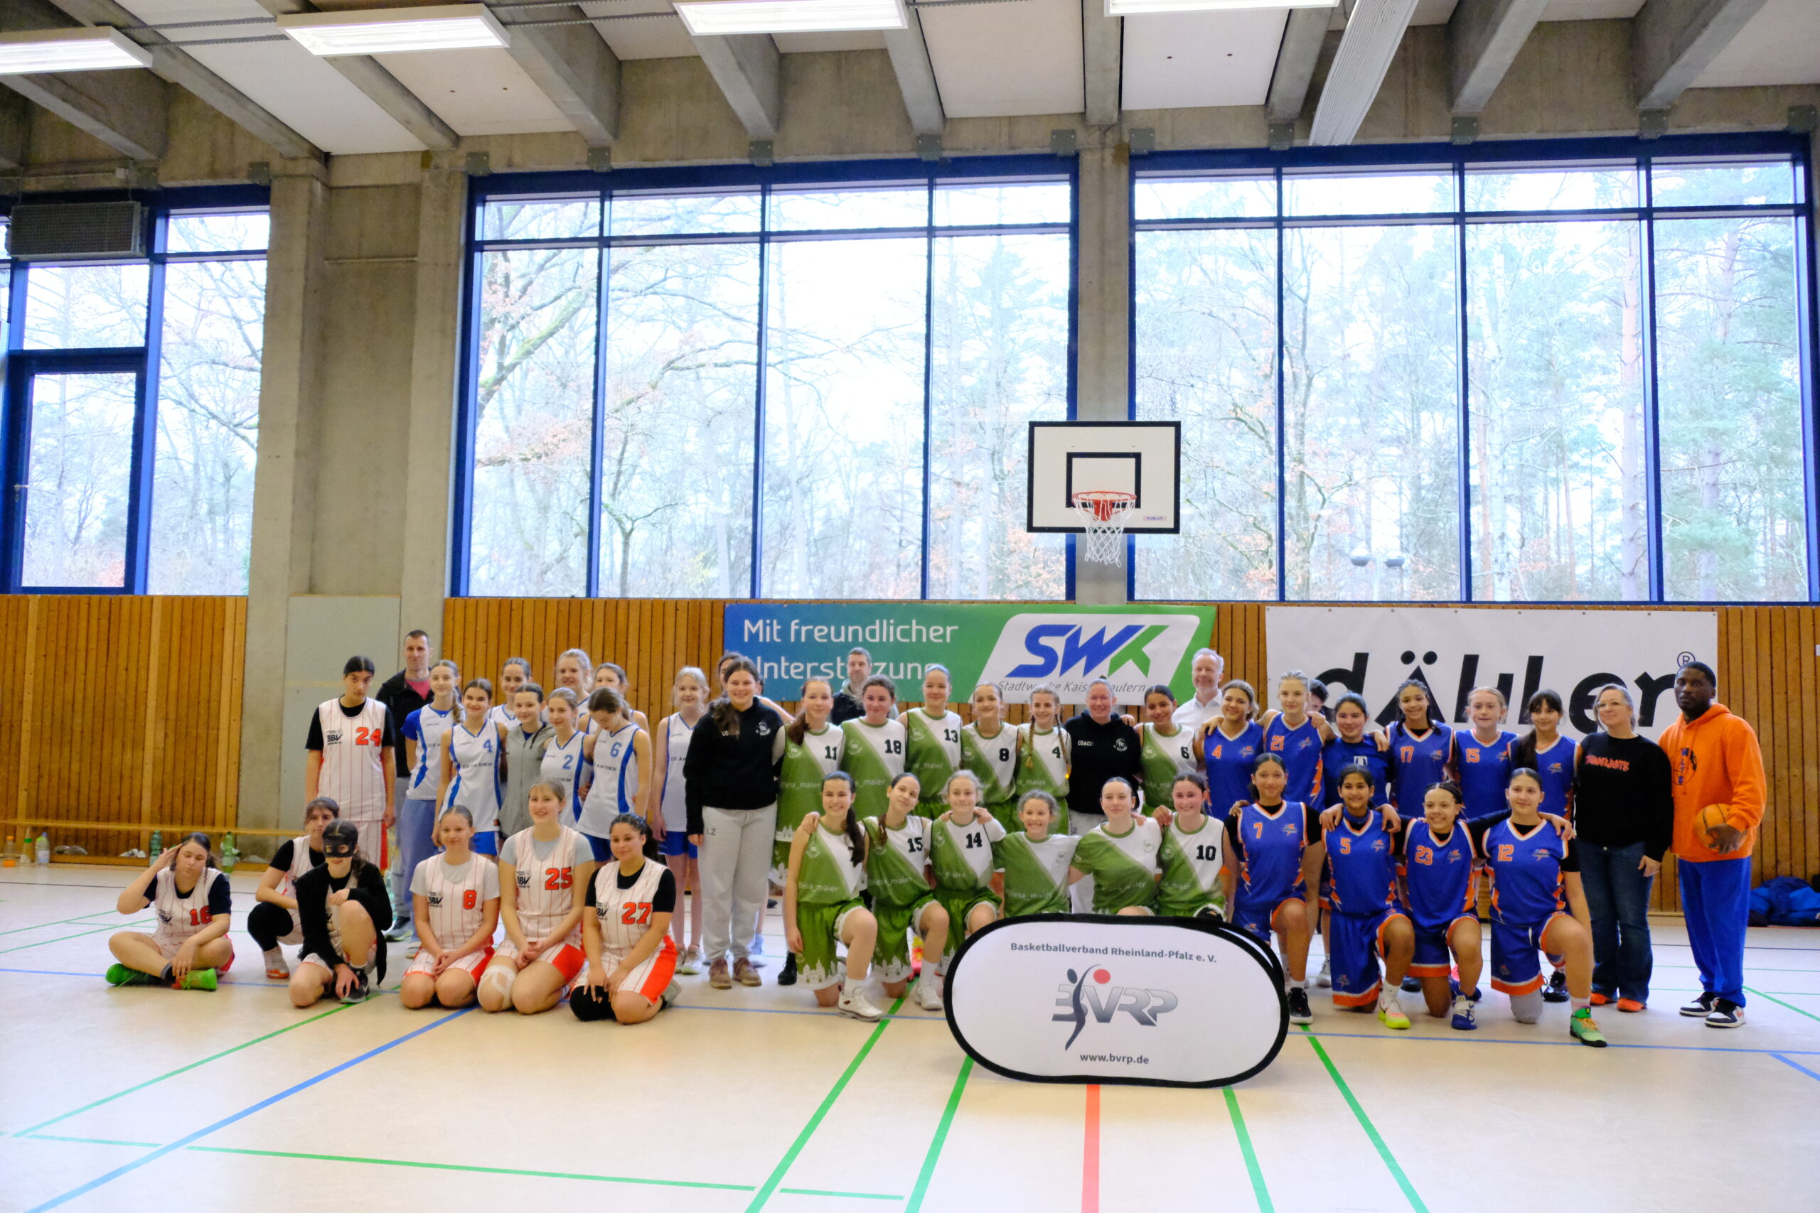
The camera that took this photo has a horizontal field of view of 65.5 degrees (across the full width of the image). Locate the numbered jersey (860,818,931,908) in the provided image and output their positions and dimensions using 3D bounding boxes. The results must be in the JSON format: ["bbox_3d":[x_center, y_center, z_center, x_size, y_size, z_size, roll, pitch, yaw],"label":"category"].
[{"bbox_3d":[-0.063,1.318,7.329,0.370,0.510,0.260,1,-4,1],"label":"numbered jersey"}]

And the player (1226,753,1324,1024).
[{"bbox_3d":[1.806,1.379,7.121,0.500,1.270,0.780,0,-4,14],"label":"player"}]

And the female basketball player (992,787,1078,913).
[{"bbox_3d":[0.648,1.468,7.293,0.500,1.080,0.680,1,-4,5],"label":"female basketball player"}]

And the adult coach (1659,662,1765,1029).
[{"bbox_3d":[4.020,1.165,7.103,0.480,1.782,0.370,-3,-6,43],"label":"adult coach"}]

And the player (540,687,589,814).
[{"bbox_3d":[-1.899,1.229,7.764,0.420,1.575,0.280,1,-5,-2],"label":"player"}]

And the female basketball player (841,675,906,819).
[{"bbox_3d":[-0.192,1.213,7.779,0.450,1.660,0.320,1,-4,1],"label":"female basketball player"}]

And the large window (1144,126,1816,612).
[{"bbox_3d":[4.429,-1.863,11.228,5.320,3.710,0.200,0,-4,8],"label":"large window"}]

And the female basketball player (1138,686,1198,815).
[{"bbox_3d":[1.461,1.266,7.967,0.440,1.642,0.290,0,-5,11],"label":"female basketball player"}]

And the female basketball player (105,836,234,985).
[{"bbox_3d":[-3.892,1.579,7.451,0.620,0.764,0.620,3,-5,-20],"label":"female basketball player"}]

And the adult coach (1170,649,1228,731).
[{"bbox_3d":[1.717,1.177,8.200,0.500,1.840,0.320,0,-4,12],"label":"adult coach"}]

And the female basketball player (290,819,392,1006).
[{"bbox_3d":[-2.803,1.500,7.020,0.490,0.875,0.640,2,-4,-13],"label":"female basketball player"}]

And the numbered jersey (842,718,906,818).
[{"bbox_3d":[-0.207,0.913,7.804,0.370,0.640,0.250,1,-4,1],"label":"numbered jersey"}]

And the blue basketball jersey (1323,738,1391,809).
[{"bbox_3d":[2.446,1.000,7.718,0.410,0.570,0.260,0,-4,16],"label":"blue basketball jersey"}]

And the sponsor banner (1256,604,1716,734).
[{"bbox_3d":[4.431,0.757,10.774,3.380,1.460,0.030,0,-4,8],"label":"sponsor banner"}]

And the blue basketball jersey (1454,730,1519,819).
[{"bbox_3d":[3.051,0.982,7.500,0.380,0.660,0.250,0,-4,13],"label":"blue basketball jersey"}]

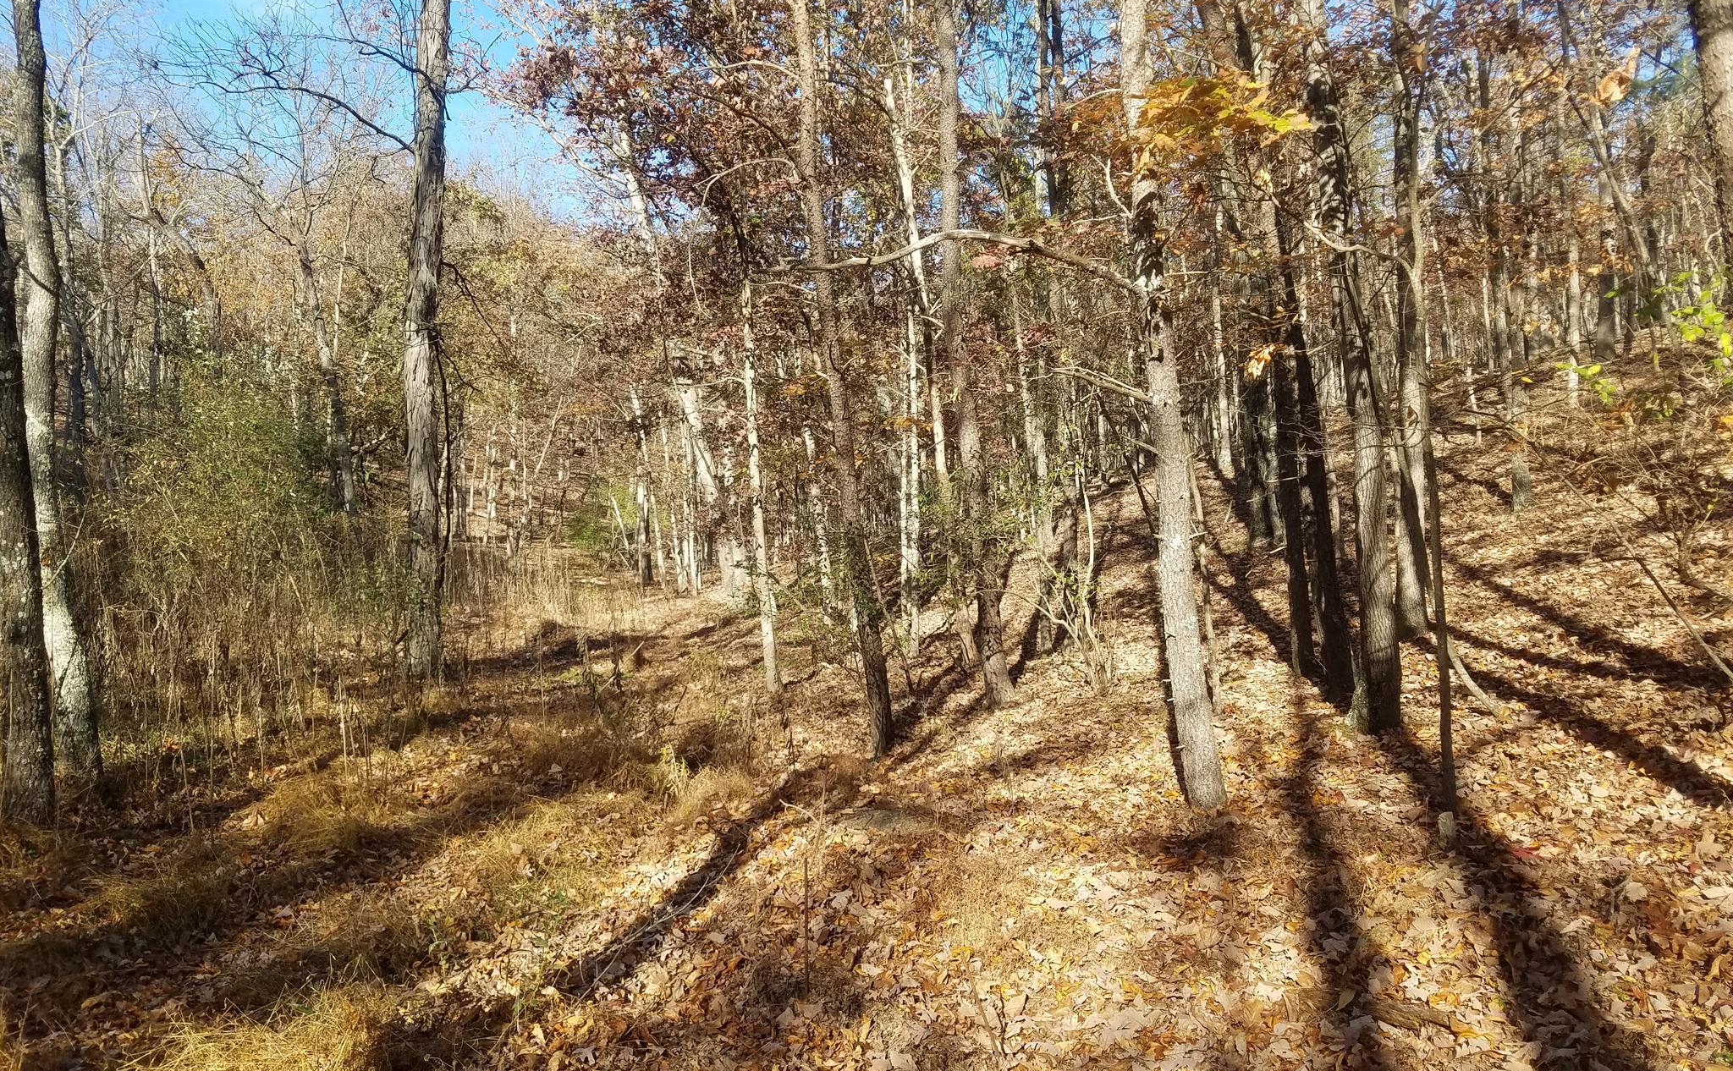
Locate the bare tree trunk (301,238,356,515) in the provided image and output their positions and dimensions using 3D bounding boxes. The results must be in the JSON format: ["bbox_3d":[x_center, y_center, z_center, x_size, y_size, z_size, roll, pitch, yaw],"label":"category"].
[{"bbox_3d":[-11.135,-3.300,27.000,0.280,5.799,0.260,-9,0,0],"label":"bare tree trunk"}]

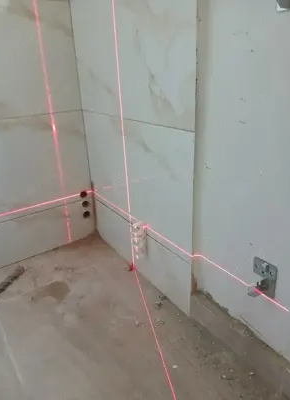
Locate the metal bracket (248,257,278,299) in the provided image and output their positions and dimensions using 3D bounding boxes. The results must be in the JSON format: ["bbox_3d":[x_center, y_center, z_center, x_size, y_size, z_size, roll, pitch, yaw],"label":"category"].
[{"bbox_3d":[0.212,0.156,0.570,0.046,0.072,0.053,-17,27,-30],"label":"metal bracket"}]

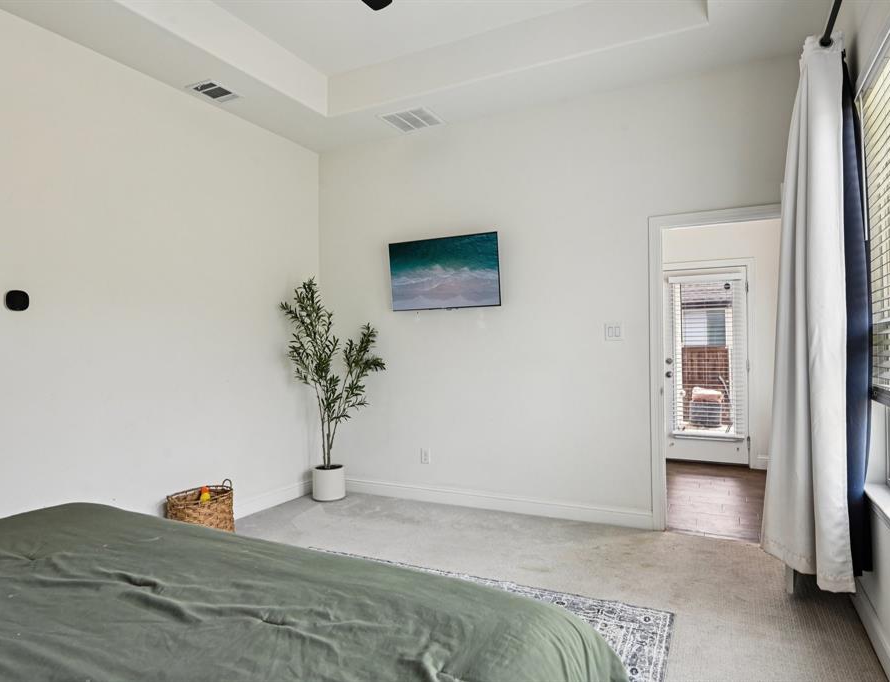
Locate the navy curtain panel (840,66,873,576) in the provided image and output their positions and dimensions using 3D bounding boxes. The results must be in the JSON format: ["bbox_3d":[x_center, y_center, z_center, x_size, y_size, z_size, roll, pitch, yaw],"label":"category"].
[{"bbox_3d":[1.749,-0.155,2.358,0.130,2.220,0.380,-1,-1,28],"label":"navy curtain panel"}]

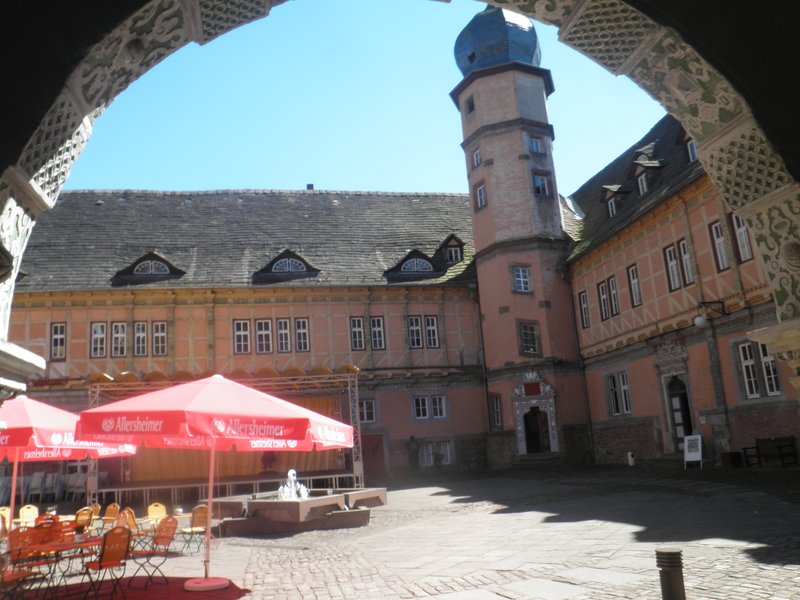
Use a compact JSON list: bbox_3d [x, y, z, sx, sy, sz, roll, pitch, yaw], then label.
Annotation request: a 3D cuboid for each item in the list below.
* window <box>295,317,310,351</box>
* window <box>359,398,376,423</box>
[{"bbox_3d":[-4.679,1.690,31.218,0.696,1.701,0.160,-1,-13,-14],"label":"window"},{"bbox_3d":[-1.785,5.826,33.965,1.000,1.200,0.150,-1,-13,-13],"label":"window"}]

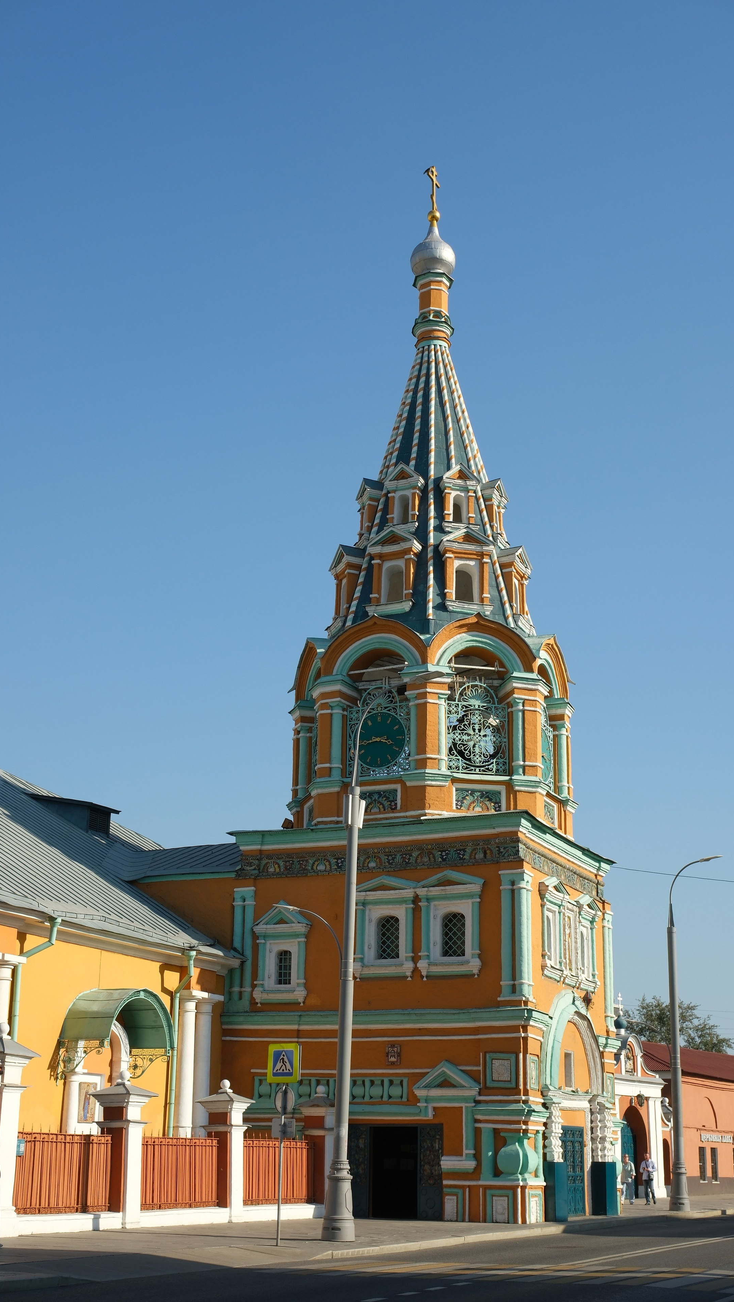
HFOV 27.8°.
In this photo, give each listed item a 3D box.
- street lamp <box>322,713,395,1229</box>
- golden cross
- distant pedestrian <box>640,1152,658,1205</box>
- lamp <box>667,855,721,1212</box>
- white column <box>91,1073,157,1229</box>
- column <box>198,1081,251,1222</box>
[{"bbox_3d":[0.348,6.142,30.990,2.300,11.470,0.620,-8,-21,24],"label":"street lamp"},{"bbox_3d":[2.355,-16.422,53.196,0.280,2.280,1.150,-8,-21,24],"label":"golden cross"},{"bbox_3d":[9.932,18.680,52.481,0.520,1.730,0.360,-5,-20,17],"label":"distant pedestrian"},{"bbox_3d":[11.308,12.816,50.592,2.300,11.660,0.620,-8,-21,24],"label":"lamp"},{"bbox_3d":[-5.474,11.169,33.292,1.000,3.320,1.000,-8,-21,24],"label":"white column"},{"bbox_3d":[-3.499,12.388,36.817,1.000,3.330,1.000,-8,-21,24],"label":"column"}]

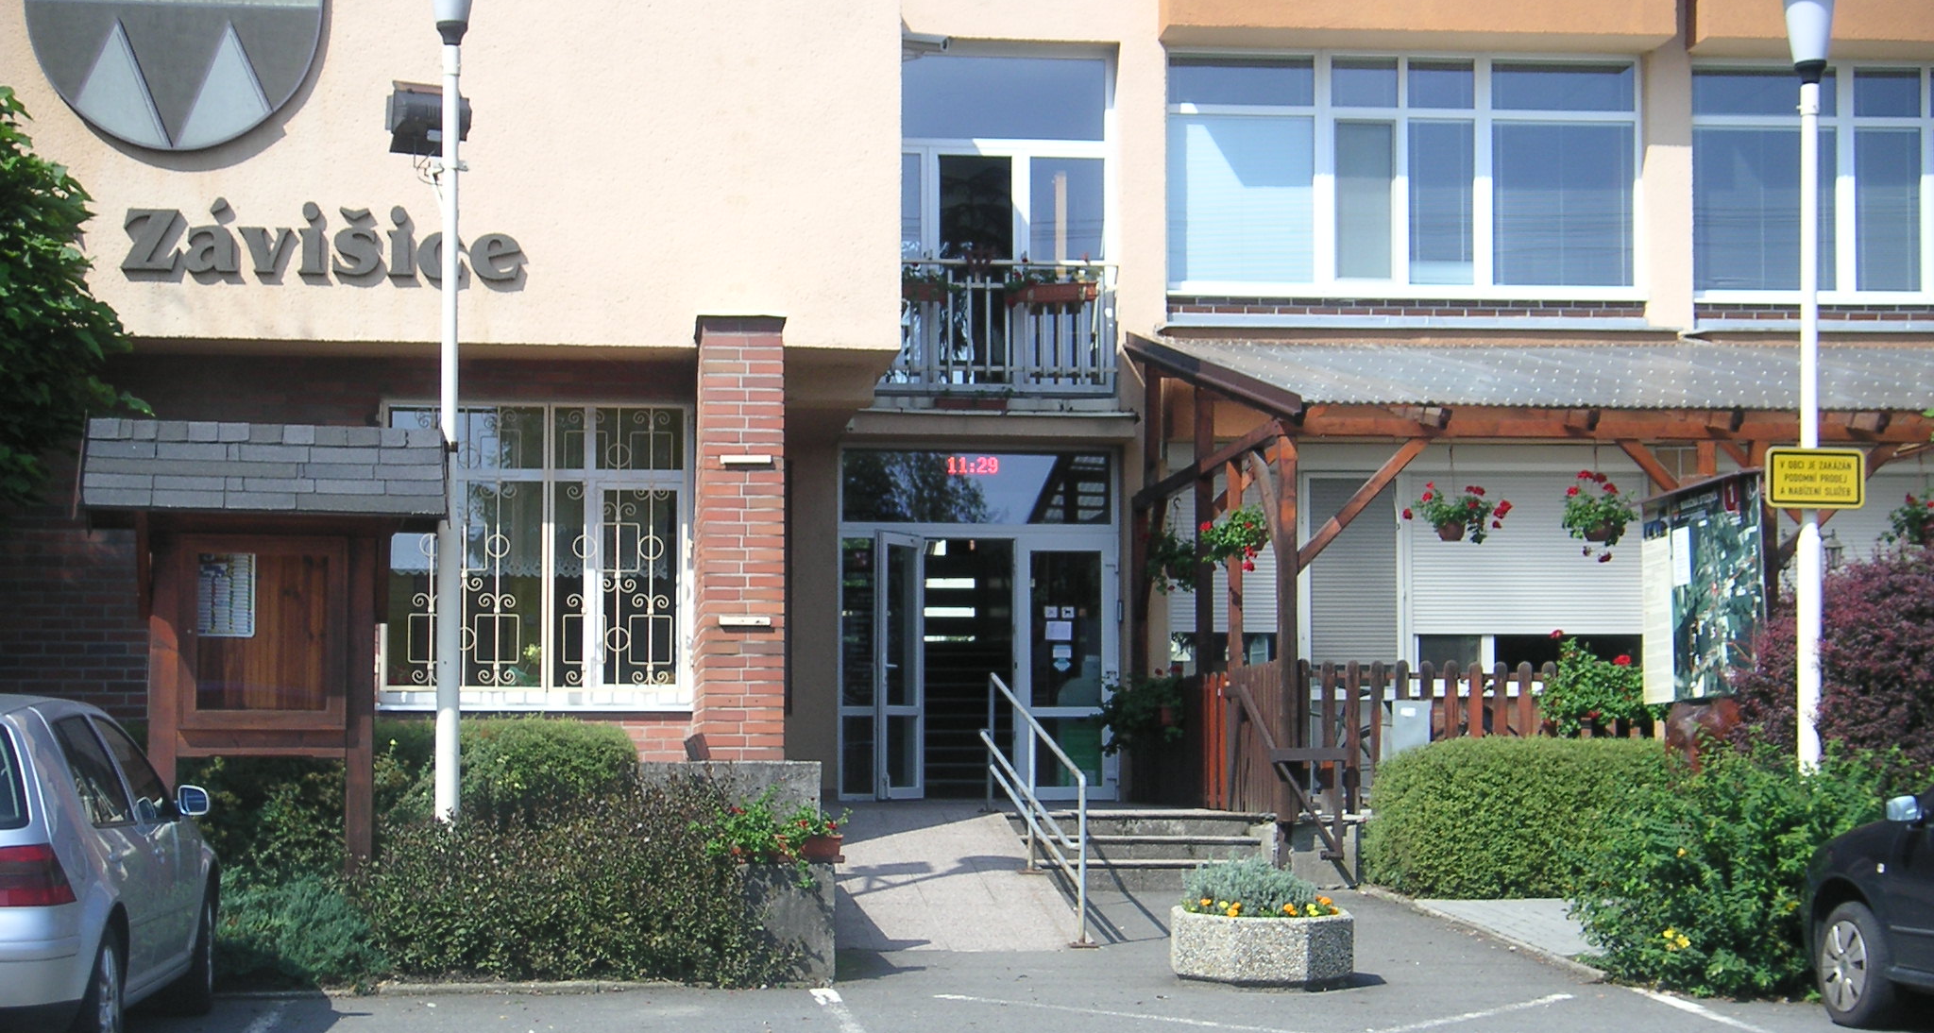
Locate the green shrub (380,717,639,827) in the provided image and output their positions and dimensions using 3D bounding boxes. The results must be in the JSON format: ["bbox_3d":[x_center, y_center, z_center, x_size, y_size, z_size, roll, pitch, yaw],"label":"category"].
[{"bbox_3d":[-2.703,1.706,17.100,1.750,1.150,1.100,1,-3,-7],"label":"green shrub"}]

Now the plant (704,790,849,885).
[{"bbox_3d":[-0.970,1.630,15.600,0.740,0.470,0.400,0,-3,-7],"label":"plant"}]

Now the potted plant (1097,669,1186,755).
[{"bbox_3d":[1.352,1.516,23.800,0.680,0.680,0.600,0,-3,-7],"label":"potted plant"}]

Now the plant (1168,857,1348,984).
[{"bbox_3d":[1.500,2.021,15.600,0.870,0.600,0.820,0,-3,-7],"label":"plant"}]

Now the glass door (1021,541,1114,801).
[{"bbox_3d":[0.814,1.255,24.900,0.800,2.130,0.100,0,-3,-7],"label":"glass door"}]

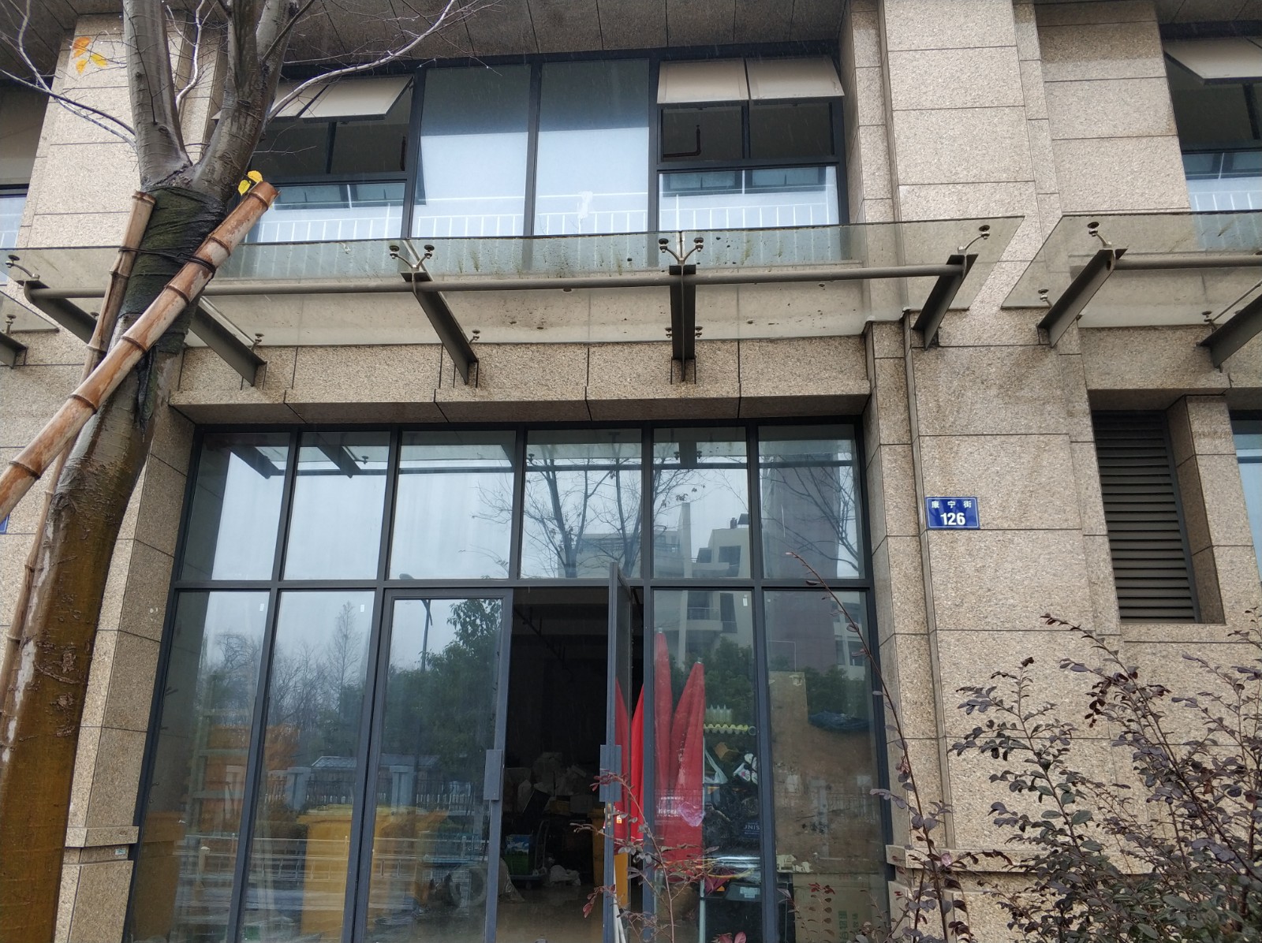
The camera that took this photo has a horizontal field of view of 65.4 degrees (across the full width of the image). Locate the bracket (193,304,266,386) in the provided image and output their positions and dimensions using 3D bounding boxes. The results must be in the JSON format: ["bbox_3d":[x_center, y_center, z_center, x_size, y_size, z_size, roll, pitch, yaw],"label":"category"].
[{"bbox_3d":[-2.698,-0.863,6.316,0.150,0.162,1.303,-1,-18,4],"label":"bracket"}]

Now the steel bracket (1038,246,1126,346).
[{"bbox_3d":[2.618,-0.983,5.740,0.150,0.162,0.925,-1,-18,4],"label":"steel bracket"}]

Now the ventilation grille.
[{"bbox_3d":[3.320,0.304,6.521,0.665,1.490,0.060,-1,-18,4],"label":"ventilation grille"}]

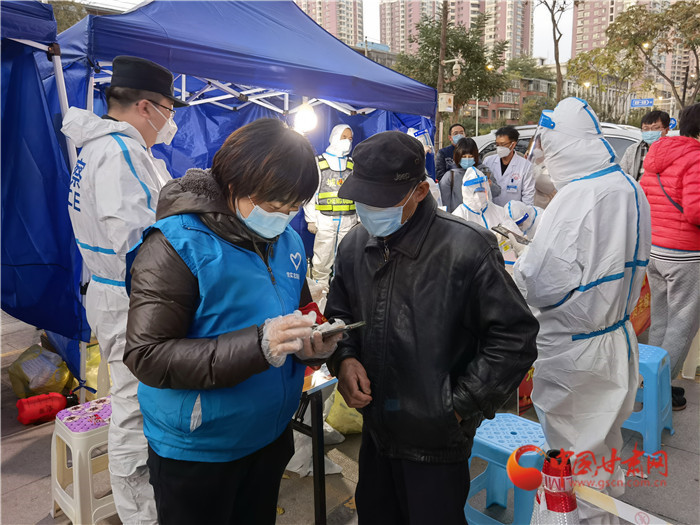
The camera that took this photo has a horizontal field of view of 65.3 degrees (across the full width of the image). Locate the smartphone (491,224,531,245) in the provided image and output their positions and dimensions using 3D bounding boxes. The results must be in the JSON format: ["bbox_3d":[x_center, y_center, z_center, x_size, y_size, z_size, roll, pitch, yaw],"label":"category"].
[{"bbox_3d":[0.632,-0.108,2.116,0.160,0.009,0.075,29,25,22],"label":"smartphone"}]

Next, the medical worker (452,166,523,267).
[{"bbox_3d":[0.826,0.142,3.187,0.600,1.380,0.750,-4,11,-12],"label":"medical worker"}]

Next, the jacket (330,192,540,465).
[{"bbox_3d":[0.213,0.147,1.410,0.380,0.660,0.540,-12,15,-42],"label":"jacket"}]

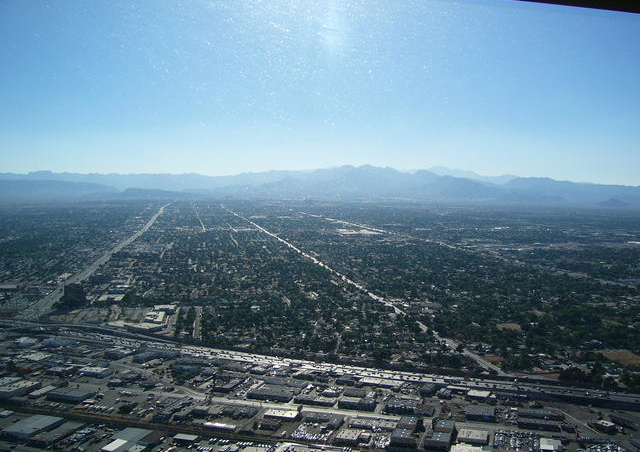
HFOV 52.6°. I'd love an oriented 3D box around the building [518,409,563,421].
[{"bbox_3d":[258.870,221.920,762.210,45.100,5.000,14.200,1,2,17],"label":"building"}]

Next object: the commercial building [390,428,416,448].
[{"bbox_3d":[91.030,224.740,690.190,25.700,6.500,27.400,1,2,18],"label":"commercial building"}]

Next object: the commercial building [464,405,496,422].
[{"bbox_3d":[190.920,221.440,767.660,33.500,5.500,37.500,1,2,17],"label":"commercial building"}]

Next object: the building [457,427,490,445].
[{"bbox_3d":[163.840,225.450,692.000,30.500,5.000,29.400,1,2,17],"label":"building"}]

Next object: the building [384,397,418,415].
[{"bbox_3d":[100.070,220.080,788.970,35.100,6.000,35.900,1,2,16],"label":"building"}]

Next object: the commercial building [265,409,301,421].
[{"bbox_3d":[-44.740,221.870,758.730,36.700,4.800,21.600,1,2,16],"label":"commercial building"}]

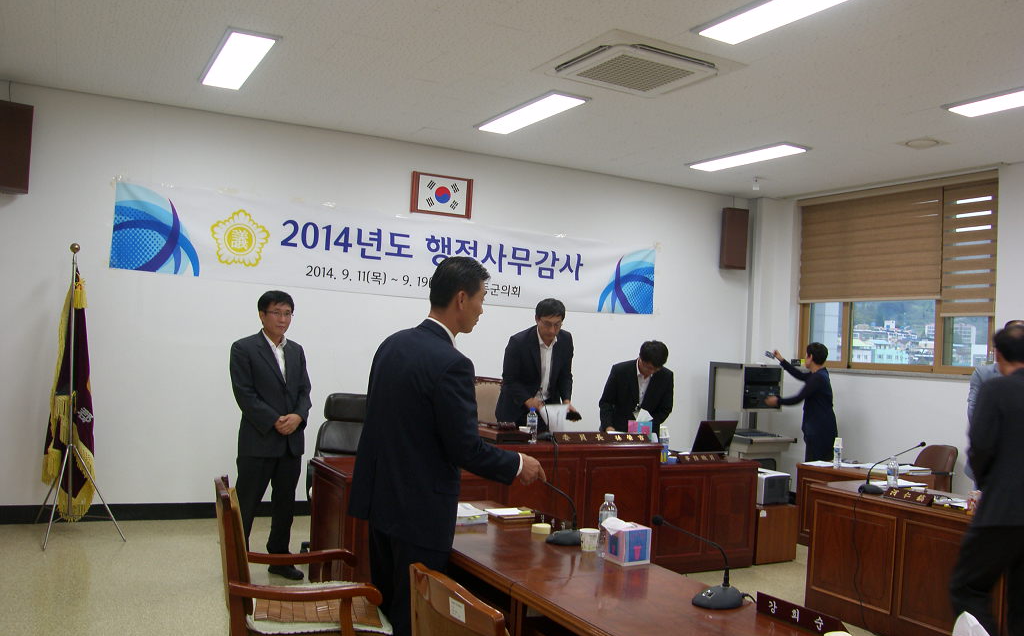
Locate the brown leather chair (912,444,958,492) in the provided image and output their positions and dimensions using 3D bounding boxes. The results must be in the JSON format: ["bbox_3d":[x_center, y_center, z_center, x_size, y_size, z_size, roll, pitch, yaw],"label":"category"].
[{"bbox_3d":[3.069,1.393,6.509,0.600,0.840,0.560,4,-1,-28],"label":"brown leather chair"}]

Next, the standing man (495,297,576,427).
[{"bbox_3d":[0.141,0.697,5.765,0.520,1.680,0.420,3,-1,-14],"label":"standing man"}]

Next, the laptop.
[{"bbox_3d":[1.432,0.888,6.157,0.350,0.245,0.320,4,-1,-28],"label":"laptop"}]

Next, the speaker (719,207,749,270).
[{"bbox_3d":[2.297,-0.817,8.551,0.235,0.620,0.200,3,-1,-6],"label":"speaker"}]

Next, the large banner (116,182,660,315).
[{"bbox_3d":[-0.728,-0.527,7.280,5.030,0.680,0.030,3,-1,-29],"label":"large banner"}]

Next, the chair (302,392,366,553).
[{"bbox_3d":[-1.114,1.041,5.500,0.640,1.100,0.650,3,-1,-12],"label":"chair"}]

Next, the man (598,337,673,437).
[{"bbox_3d":[0.941,0.943,6.381,0.560,1.560,0.500,4,-1,-28],"label":"man"}]

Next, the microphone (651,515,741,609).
[{"bbox_3d":[0.556,0.729,2.505,0.350,0.280,0.130,3,-1,-29],"label":"microphone"}]

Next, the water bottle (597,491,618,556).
[{"bbox_3d":[0.354,0.757,3.044,0.067,0.224,0.067,3,-1,0],"label":"water bottle"}]

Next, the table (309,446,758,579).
[{"bbox_3d":[0.253,1.213,5.315,2.940,0.850,0.740,3,-1,-29],"label":"table"}]

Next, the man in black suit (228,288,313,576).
[{"bbox_3d":[-1.462,0.697,5.030,0.500,1.735,0.340,4,-2,-37],"label":"man in black suit"}]

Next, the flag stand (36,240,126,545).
[{"bbox_3d":[-2.926,0.499,5.719,0.560,1.980,0.660,3,-1,-29],"label":"flag stand"}]

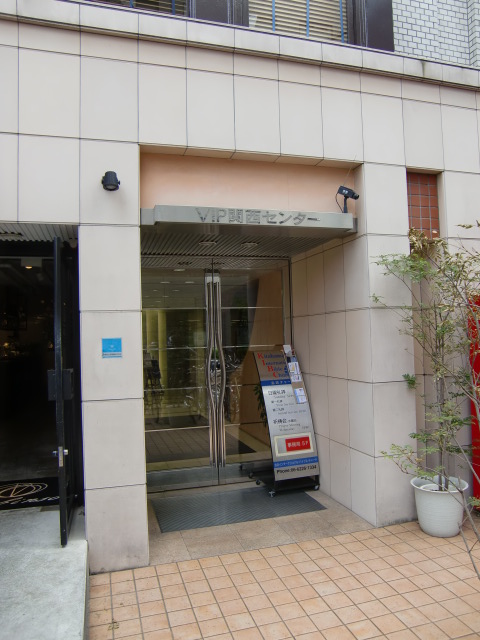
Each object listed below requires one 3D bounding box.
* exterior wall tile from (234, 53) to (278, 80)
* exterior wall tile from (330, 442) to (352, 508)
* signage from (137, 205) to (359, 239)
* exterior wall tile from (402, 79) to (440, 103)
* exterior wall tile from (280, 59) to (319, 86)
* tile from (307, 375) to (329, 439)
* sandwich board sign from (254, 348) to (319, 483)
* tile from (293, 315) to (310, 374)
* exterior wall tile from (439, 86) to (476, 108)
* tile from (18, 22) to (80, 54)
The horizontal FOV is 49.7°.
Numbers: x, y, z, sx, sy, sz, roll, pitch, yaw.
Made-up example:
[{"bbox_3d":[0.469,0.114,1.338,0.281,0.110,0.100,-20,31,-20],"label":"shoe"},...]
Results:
[{"bbox_3d":[0.125,-1.979,4.066,0.373,0.175,0.030,-1,-2,-18],"label":"exterior wall tile"},{"bbox_3d":[0.934,1.397,4.709,0.050,0.550,0.384,-1,-2,-18],"label":"exterior wall tile"},{"bbox_3d":[0.130,-0.788,4.027,1.819,0.123,0.137,-1,-2,-18],"label":"signage"},{"bbox_3d":[1.551,-1.953,4.443,0.388,0.163,0.030,-1,-2,-18],"label":"exterior wall tile"},{"bbox_3d":[0.461,-1.939,4.094,0.364,0.163,0.050,-1,-2,-18],"label":"exterior wall tile"},{"bbox_3d":[0.807,0.848,5.170,0.030,0.594,0.410,-1,-2,-18],"label":"tile"},{"bbox_3d":[0.475,0.911,5.207,0.475,1.330,0.120,-1,-22,-18],"label":"sandwich board sign"},{"bbox_3d":[0.671,0.254,5.460,0.050,0.600,0.369,-1,-2,-18],"label":"tile"},{"bbox_3d":[1.954,-1.985,4.649,0.385,0.167,0.030,-1,-2,-18],"label":"exterior wall tile"},{"bbox_3d":[-1.294,-1.904,3.528,0.395,0.168,0.030,-1,-2,-18],"label":"tile"}]

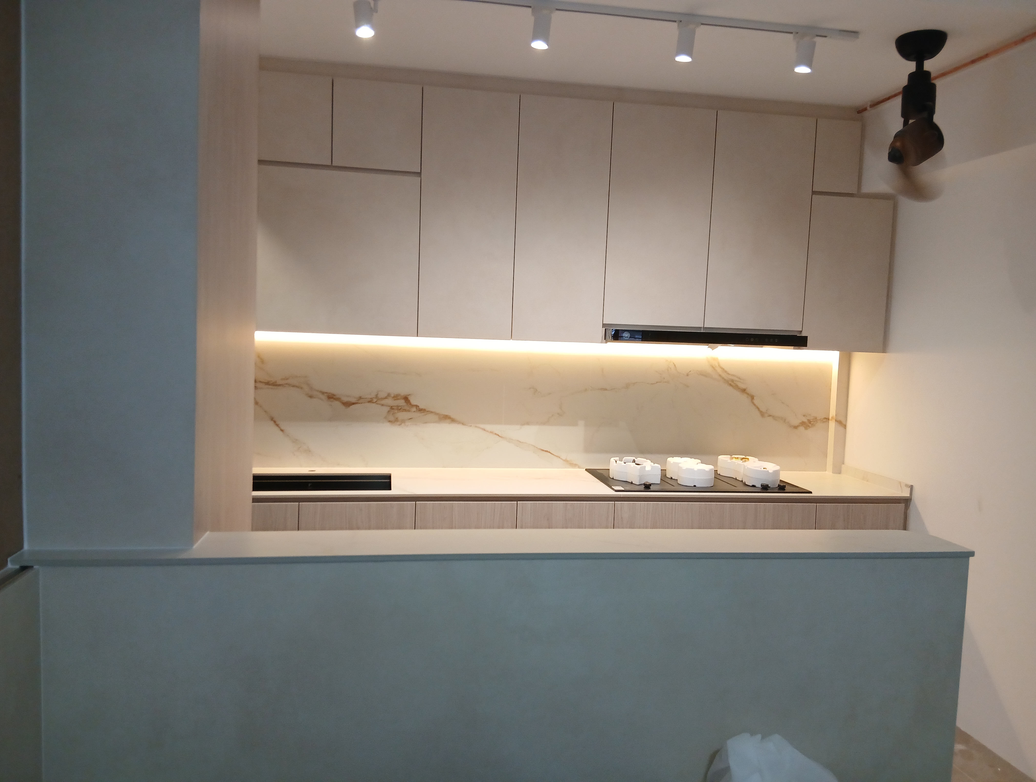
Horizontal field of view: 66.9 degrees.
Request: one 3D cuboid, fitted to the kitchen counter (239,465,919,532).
[{"bbox_3d":[0.127,0.835,3.521,3.139,0.878,0.599,1,4,-9],"label":"kitchen counter"}]

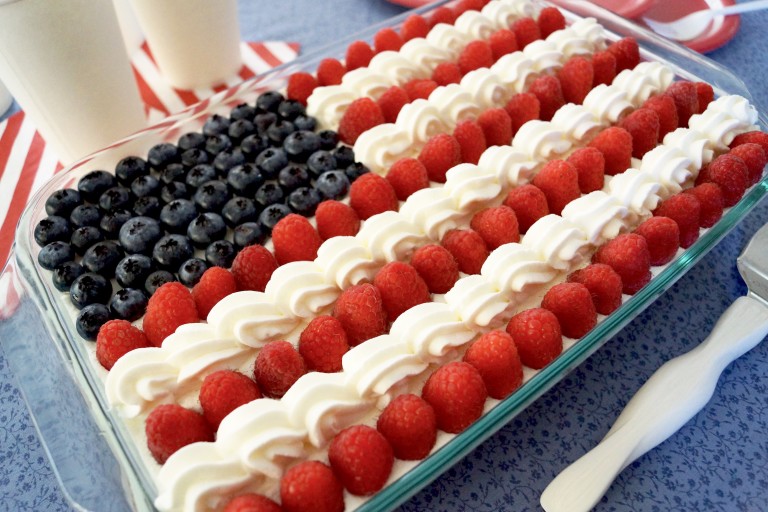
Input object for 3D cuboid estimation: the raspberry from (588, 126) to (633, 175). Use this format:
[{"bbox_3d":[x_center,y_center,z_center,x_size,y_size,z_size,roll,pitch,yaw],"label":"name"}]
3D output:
[{"bbox_3d":[0.106,-0.049,0.271,0.019,0.023,0.019,-3,53,4],"label":"raspberry"}]

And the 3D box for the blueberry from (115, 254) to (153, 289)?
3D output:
[{"bbox_3d":[-0.110,0.006,0.253,0.015,0.013,0.015,-1,54,1],"label":"blueberry"}]

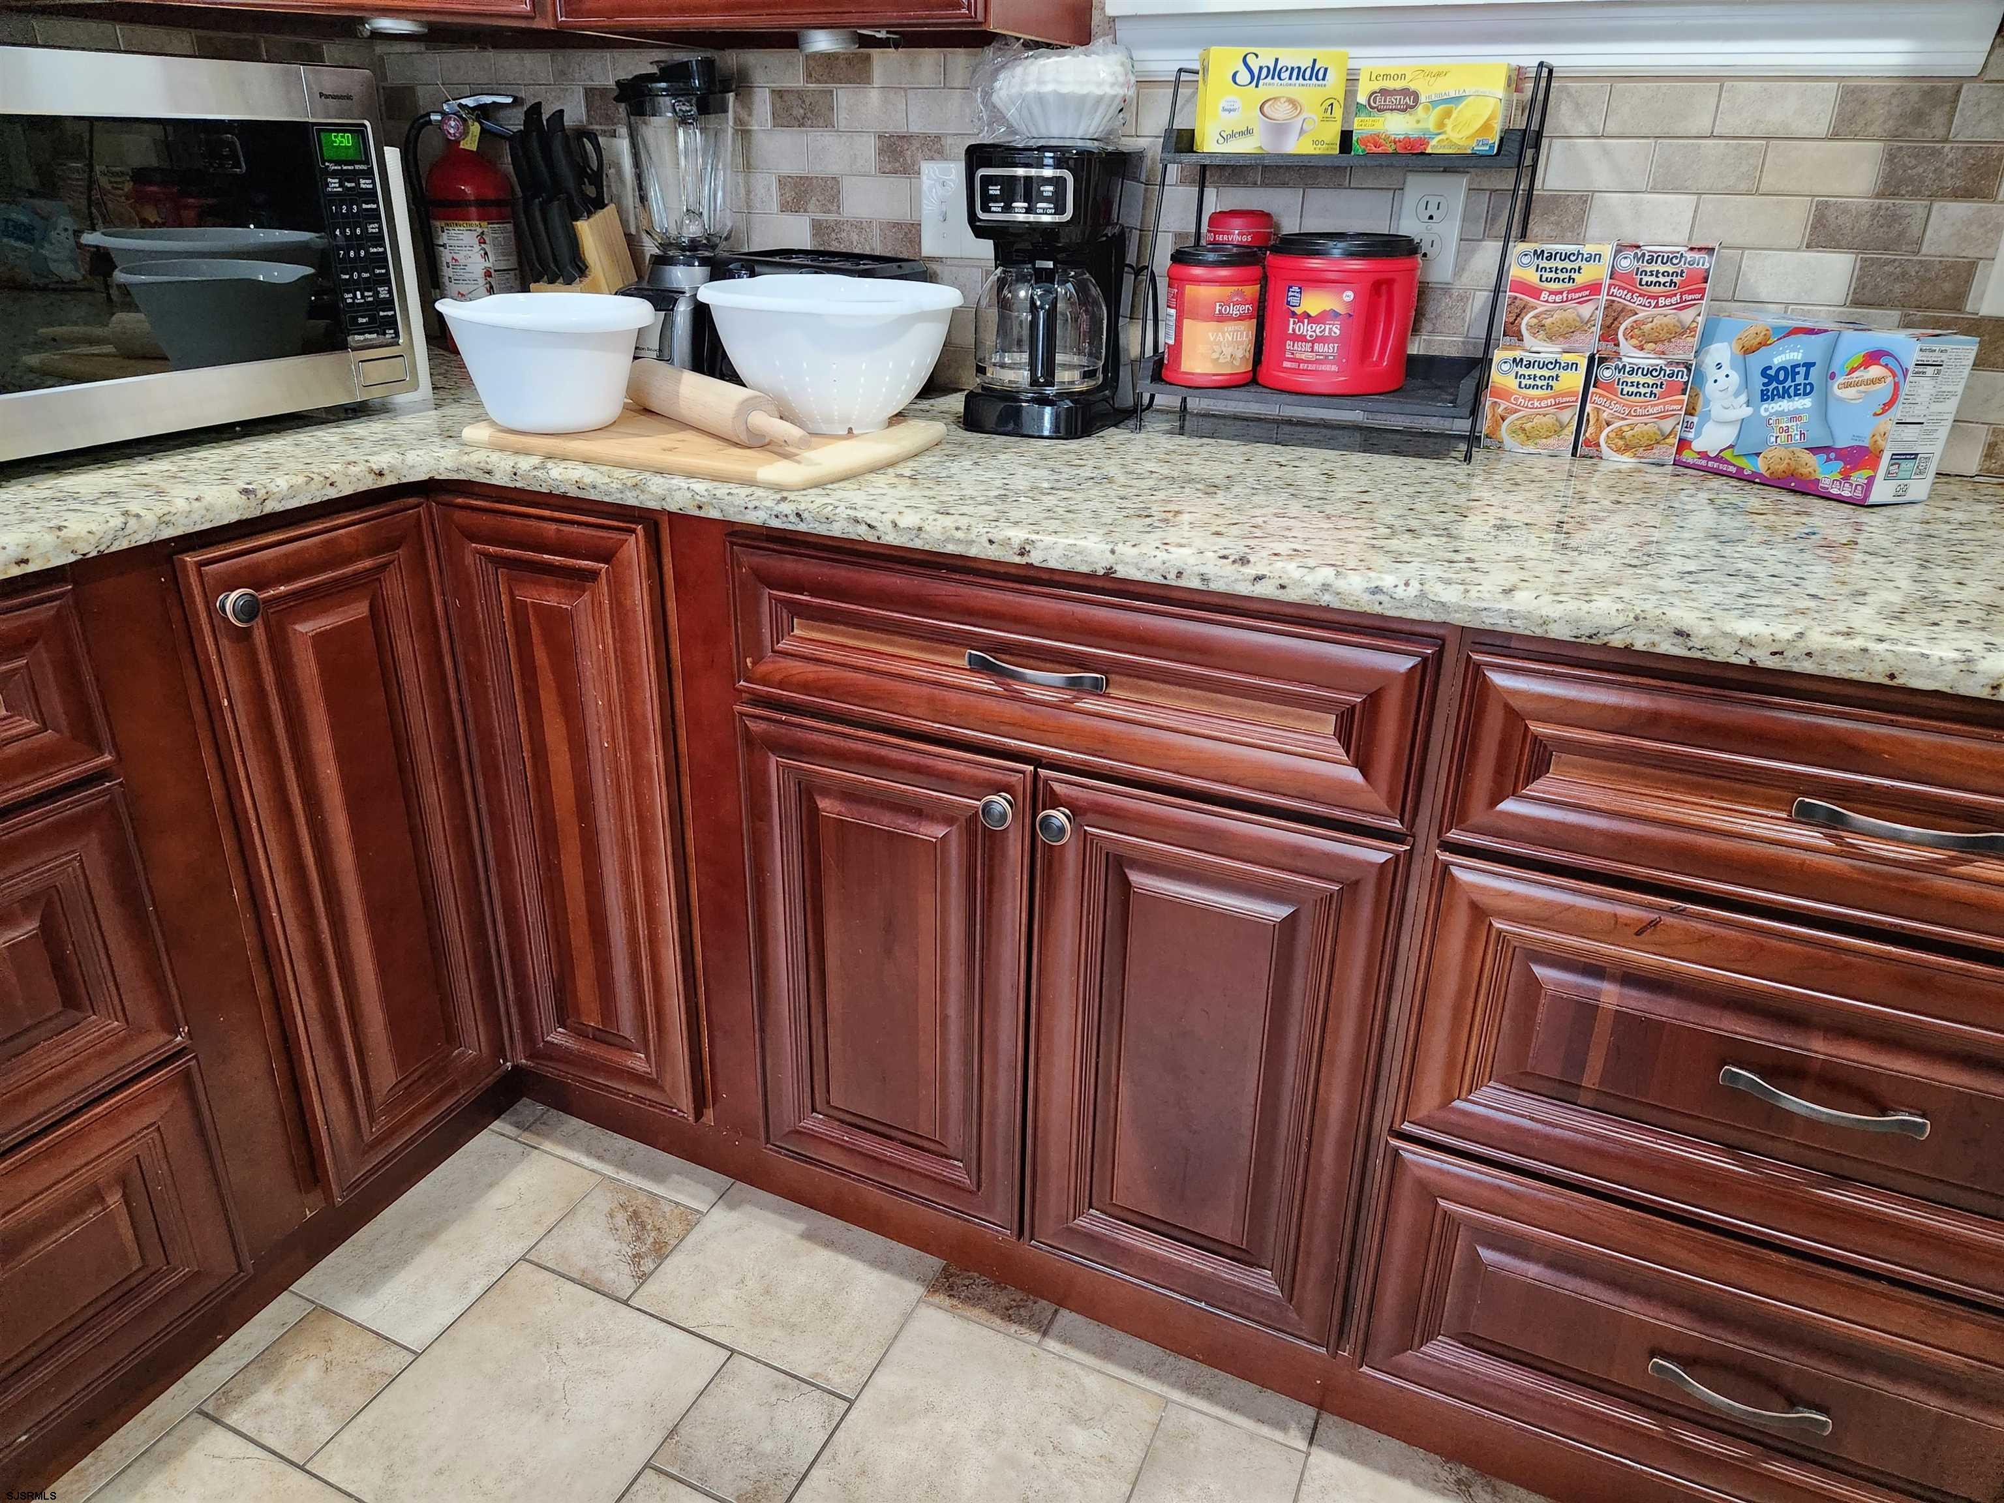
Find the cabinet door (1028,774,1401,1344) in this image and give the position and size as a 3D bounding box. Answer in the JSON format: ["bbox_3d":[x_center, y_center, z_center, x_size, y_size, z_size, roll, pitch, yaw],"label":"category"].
[{"bbox_3d":[0.185,0.301,1.278,0.332,0.561,0.022,12,25,23],"label":"cabinet door"}]

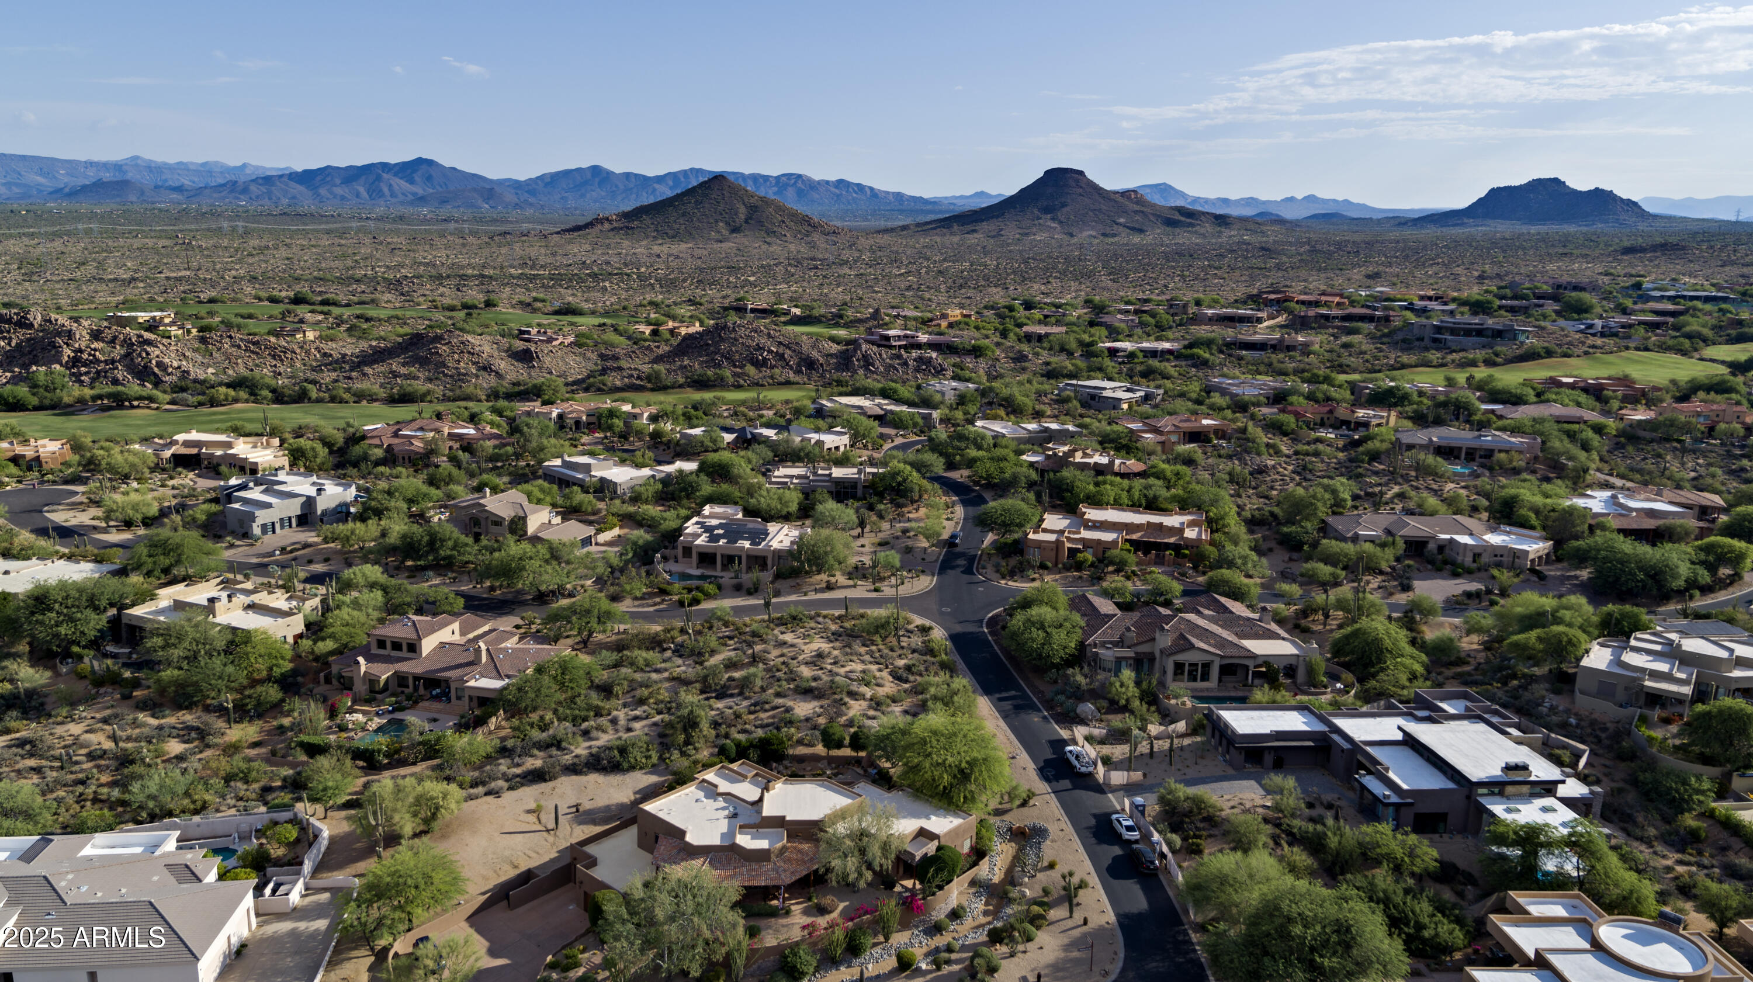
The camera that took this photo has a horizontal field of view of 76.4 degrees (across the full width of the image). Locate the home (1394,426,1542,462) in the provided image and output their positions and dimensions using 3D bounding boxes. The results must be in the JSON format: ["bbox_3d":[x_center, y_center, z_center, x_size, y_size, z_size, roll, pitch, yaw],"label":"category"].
[{"bbox_3d":[156.070,-12.350,292.750,34.000,5.500,19.000,4,15,15],"label":"home"}]

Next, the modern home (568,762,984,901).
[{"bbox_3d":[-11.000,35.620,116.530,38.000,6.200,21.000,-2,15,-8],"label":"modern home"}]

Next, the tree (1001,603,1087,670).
[{"bbox_3d":[24.780,21.770,165.720,11.800,8.500,11.000,0,14,0],"label":"tree"}]

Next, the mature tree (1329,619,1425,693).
[{"bbox_3d":[75.080,24.430,167.540,13.000,8.200,12.500,0,15,0],"label":"mature tree"}]

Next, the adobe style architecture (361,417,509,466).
[{"bbox_3d":[-122.000,-14.600,311.160,38.000,6.400,25.000,3,15,10],"label":"adobe style architecture"}]

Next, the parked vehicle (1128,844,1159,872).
[{"bbox_3d":[29.070,39.810,121.450,1.930,1.680,4.700,-2,15,-8],"label":"parked vehicle"}]

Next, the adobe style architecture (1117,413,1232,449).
[{"bbox_3d":[87.500,-17.450,323.850,29.000,5.600,19.000,-5,15,-19],"label":"adobe style architecture"}]

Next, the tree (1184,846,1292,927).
[{"bbox_3d":[36.310,39.880,112.830,10.300,5.900,10.000,0,15,0],"label":"tree"}]

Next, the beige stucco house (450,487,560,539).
[{"bbox_3d":[-78.500,4.380,234.470,18.000,7.800,14.500,6,16,22],"label":"beige stucco house"}]

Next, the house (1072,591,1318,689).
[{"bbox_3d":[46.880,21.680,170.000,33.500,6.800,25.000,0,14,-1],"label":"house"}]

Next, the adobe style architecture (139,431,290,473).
[{"bbox_3d":[-170.450,-10.150,290.670,34.000,6.800,21.000,-3,15,-15],"label":"adobe style architecture"}]

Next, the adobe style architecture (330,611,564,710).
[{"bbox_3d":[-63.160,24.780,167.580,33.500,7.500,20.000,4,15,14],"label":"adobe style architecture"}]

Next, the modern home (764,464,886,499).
[{"bbox_3d":[-11.980,-2.990,268.540,27.000,5.500,18.000,-2,14,-8],"label":"modern home"}]

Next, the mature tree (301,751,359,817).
[{"bbox_3d":[-61.200,33.140,124.160,5.800,7.000,5.600,0,14,0],"label":"mature tree"}]

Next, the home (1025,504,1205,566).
[{"bbox_3d":[49.960,9.790,228.470,33.500,5.800,26.500,6,16,20],"label":"home"}]

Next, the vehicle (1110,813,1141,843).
[{"bbox_3d":[28.390,38.360,127.470,1.860,1.450,4.800,-3,15,-10],"label":"vehicle"}]

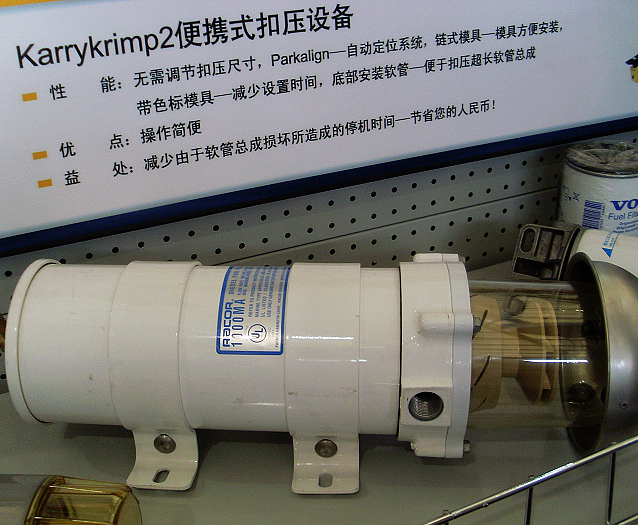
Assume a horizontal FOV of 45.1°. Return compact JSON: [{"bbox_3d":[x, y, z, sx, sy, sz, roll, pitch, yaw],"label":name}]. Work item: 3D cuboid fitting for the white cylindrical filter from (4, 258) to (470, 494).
[{"bbox_3d":[-0.060,0.072,0.633,0.348,0.161,0.165,1,27,4],"label":"white cylindrical filter"}]

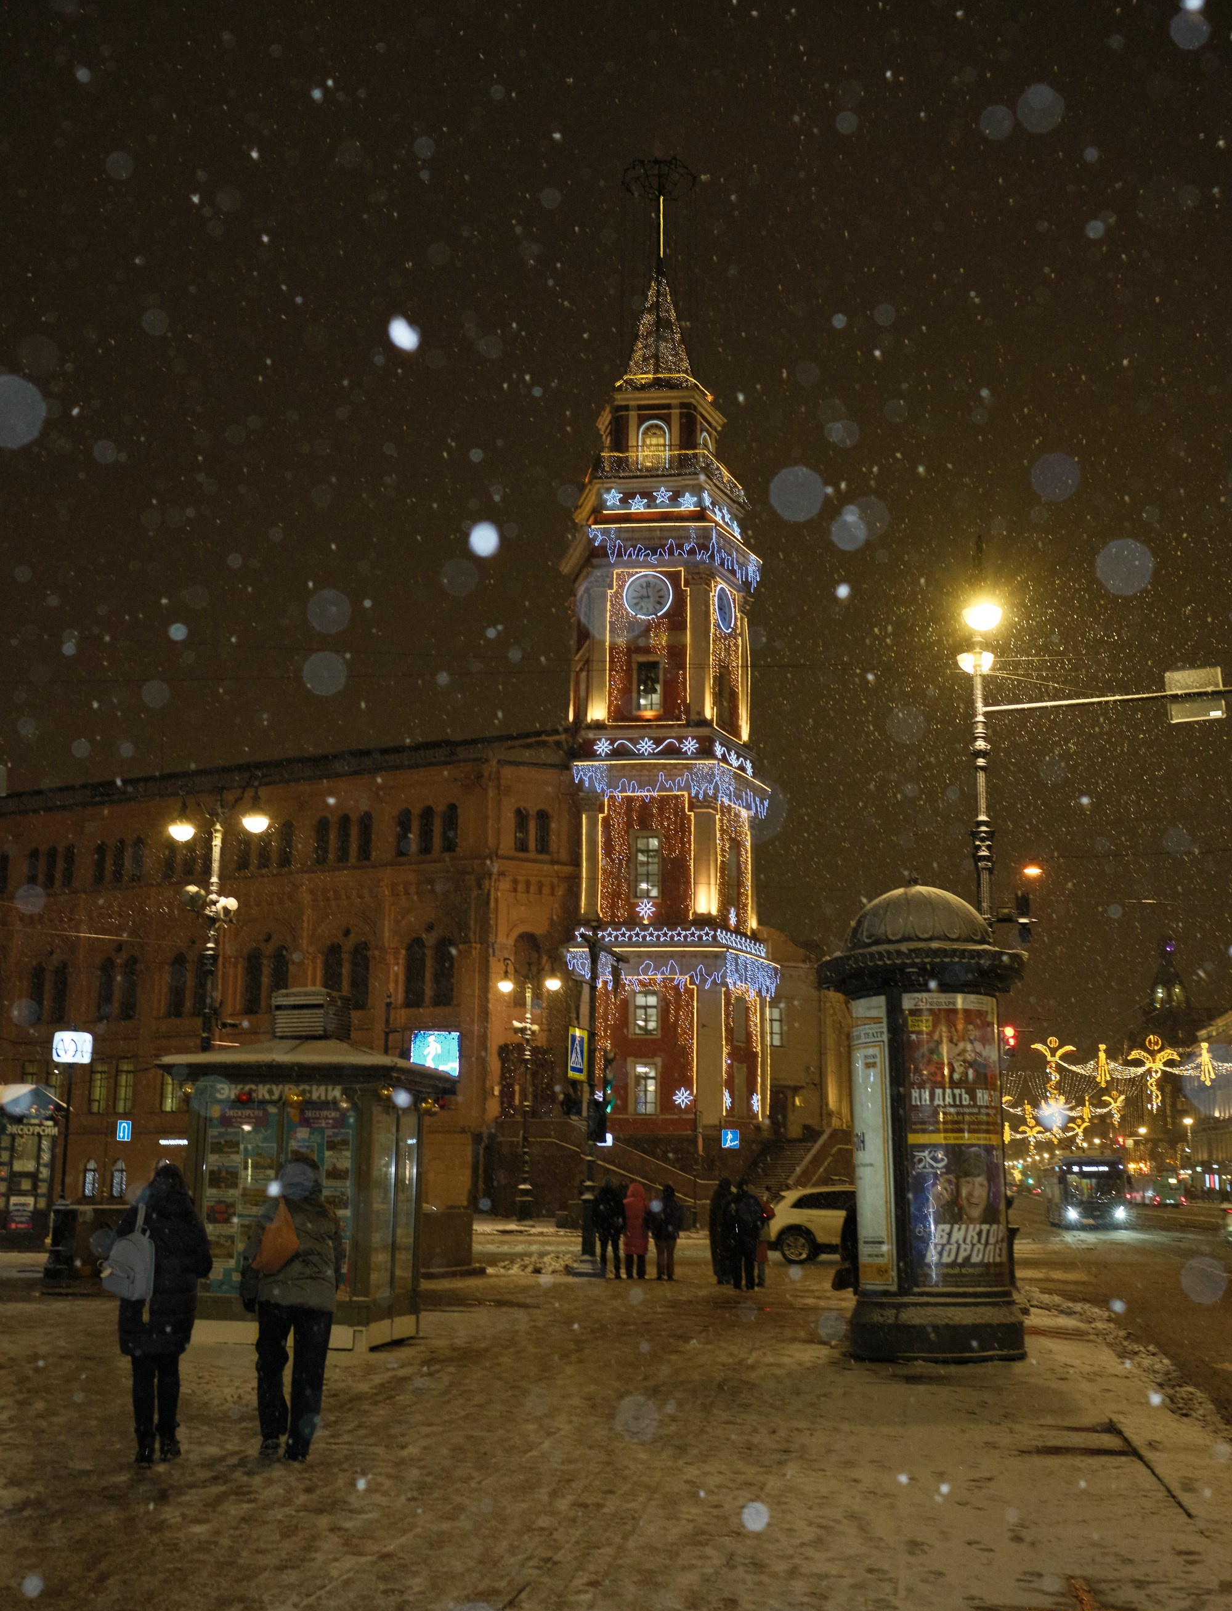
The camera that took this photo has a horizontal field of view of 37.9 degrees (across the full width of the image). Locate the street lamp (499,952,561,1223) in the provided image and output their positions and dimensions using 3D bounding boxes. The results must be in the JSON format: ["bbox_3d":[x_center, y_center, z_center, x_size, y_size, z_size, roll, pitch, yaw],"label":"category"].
[{"bbox_3d":[-3.380,11.165,71.731,2.550,10.600,0.900,-4,-13,20],"label":"street lamp"}]

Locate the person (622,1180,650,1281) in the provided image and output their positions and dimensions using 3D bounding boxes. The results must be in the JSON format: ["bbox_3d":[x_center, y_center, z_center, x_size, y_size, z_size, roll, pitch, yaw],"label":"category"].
[{"bbox_3d":[0.349,7.451,31.481,0.500,1.650,0.380,0,-12,5],"label":"person"}]

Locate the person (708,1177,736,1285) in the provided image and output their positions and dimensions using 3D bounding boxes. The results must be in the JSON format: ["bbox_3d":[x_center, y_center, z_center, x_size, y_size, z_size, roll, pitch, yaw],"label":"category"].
[{"bbox_3d":[1.835,7.185,30.373,0.540,1.750,0.420,-2,-12,12],"label":"person"}]

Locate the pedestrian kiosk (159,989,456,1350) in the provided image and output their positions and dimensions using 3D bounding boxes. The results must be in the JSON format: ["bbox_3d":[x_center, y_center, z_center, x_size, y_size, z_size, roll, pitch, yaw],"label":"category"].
[{"bbox_3d":[-3.308,3.985,19.493,2.550,3.500,2.700,-1,-12,8],"label":"pedestrian kiosk"}]

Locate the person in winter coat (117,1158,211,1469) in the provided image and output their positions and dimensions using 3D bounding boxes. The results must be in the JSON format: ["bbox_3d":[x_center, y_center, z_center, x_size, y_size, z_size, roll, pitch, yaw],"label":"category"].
[{"bbox_3d":[-2.726,3.043,10.799,0.560,1.720,0.470,1,-12,-4],"label":"person in winter coat"}]

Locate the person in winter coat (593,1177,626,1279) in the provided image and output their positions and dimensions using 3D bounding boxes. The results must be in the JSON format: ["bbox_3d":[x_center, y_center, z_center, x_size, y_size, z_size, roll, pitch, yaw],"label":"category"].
[{"bbox_3d":[-0.119,7.708,32.711,0.600,1.780,0.400,0,-12,0],"label":"person in winter coat"}]

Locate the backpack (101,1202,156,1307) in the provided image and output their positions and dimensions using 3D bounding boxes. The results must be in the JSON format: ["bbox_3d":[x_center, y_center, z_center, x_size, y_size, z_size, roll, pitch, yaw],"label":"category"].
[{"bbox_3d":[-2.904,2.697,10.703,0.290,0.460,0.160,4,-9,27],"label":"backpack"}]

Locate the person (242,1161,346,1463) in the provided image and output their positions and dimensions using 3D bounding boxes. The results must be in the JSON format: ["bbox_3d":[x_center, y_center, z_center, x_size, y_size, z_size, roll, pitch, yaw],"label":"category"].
[{"bbox_3d":[-1.973,3.055,10.951,0.570,1.770,0.440,1,-12,-4],"label":"person"}]

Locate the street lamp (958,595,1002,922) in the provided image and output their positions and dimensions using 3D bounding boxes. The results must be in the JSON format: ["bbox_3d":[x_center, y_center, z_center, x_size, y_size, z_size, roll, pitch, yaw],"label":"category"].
[{"bbox_3d":[4.878,1.685,23.779,0.750,9.900,2.200,0,-12,0],"label":"street lamp"}]

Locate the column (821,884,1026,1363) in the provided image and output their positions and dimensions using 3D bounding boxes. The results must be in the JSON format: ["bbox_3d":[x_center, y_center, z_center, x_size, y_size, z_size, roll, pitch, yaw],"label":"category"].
[{"bbox_3d":[3.193,3.161,18.471,2.100,4.750,2.100,-3,-12,9],"label":"column"}]

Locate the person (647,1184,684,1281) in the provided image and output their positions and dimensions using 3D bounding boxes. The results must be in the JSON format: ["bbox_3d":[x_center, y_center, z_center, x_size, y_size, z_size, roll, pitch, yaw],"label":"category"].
[{"bbox_3d":[0.904,7.743,32.603,0.600,1.680,0.400,0,-12,0],"label":"person"}]

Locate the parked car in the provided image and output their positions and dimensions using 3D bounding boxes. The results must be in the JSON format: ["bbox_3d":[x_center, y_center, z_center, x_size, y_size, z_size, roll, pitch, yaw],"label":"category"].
[{"bbox_3d":[5.617,9.381,40.185,4.720,1.690,1.900,-2,-12,15],"label":"parked car"}]

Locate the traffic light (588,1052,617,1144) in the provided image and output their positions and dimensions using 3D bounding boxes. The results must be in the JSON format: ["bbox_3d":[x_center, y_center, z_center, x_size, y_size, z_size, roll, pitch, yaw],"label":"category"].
[{"bbox_3d":[-0.272,5.475,33.801,0.500,1.650,0.450,-2,-12,10],"label":"traffic light"}]

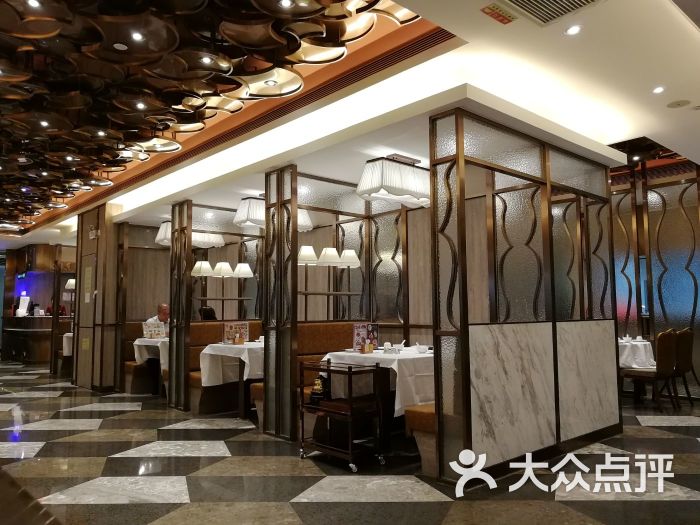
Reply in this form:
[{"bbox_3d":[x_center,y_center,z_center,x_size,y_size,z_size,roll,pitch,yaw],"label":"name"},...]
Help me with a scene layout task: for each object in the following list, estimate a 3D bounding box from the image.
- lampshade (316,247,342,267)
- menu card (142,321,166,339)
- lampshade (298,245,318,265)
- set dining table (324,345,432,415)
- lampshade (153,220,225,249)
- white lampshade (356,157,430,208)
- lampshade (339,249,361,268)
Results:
[{"bbox_3d":[-0.212,-0.049,5.575,0.213,0.183,0.213,1,-5,-12],"label":"lampshade"},{"bbox_3d":[-2.791,0.959,7.812,0.297,0.213,0.069,3,-6,-37],"label":"menu card"},{"bbox_3d":[-0.430,-0.064,5.381,0.213,0.183,0.213,0,-5,-11],"label":"lampshade"},{"bbox_3d":[0.467,1.156,4.603,1.140,0.778,0.833,4,-7,-42],"label":"set dining table"},{"bbox_3d":[-2.303,-0.394,7.950,0.932,0.302,0.312,4,-7,-42],"label":"lampshade"},{"bbox_3d":[0.508,-0.686,4.826,0.932,0.302,0.312,4,-7,-42],"label":"white lampshade"},{"bbox_3d":[-0.012,-0.035,5.753,0.213,0.183,0.213,1,-5,-12],"label":"lampshade"}]

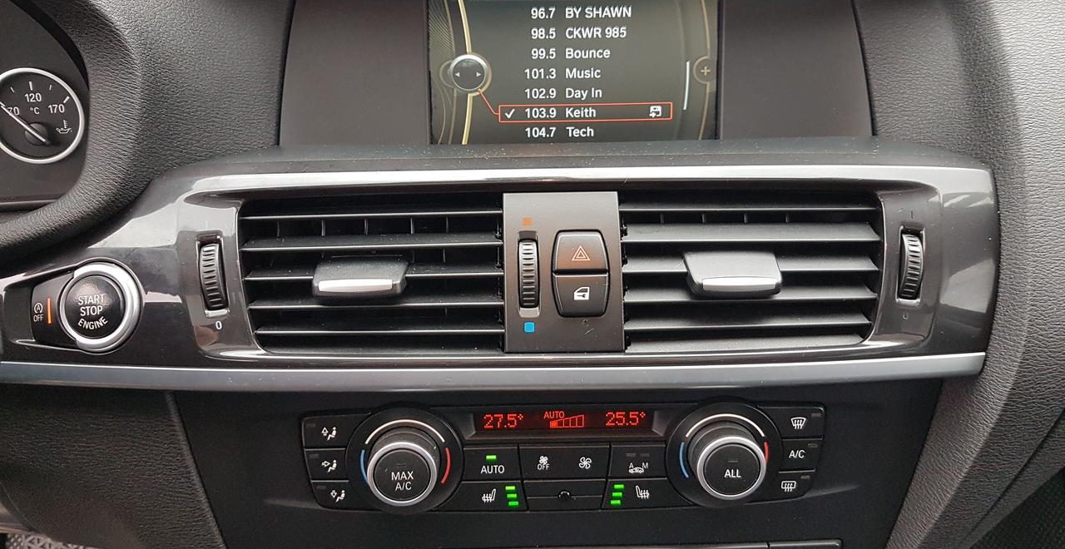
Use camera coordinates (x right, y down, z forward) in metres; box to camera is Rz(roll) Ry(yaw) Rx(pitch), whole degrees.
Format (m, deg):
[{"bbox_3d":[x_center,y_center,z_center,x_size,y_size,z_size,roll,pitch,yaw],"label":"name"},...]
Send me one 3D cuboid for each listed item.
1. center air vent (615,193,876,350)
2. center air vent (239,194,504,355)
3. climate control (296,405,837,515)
[{"bbox_3d":[0.091,-0.001,0.334,0.107,0.065,0.027,-1,-6,-2],"label":"center air vent"},{"bbox_3d":[-0.066,0.000,0.329,0.107,0.065,0.027,-1,-6,-2],"label":"center air vent"},{"bbox_3d":[0.013,0.075,0.329,0.211,0.049,0.022,-1,15,-2],"label":"climate control"}]

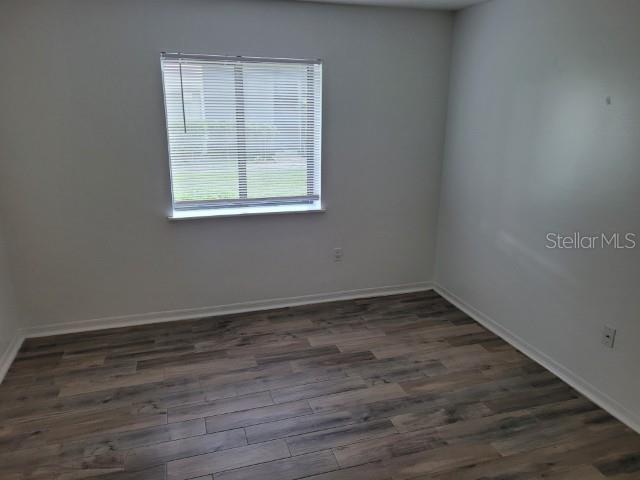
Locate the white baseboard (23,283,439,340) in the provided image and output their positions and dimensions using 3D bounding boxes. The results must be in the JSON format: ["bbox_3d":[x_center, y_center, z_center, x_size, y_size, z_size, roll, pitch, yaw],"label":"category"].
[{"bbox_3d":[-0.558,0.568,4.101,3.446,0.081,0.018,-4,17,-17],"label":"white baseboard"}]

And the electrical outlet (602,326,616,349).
[{"bbox_3d":[1.657,0.560,2.768,0.012,0.116,0.074,-4,17,-17],"label":"electrical outlet"}]

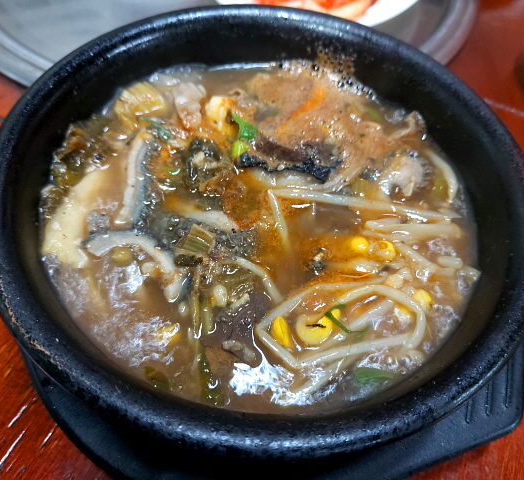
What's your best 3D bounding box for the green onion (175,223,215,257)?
[{"bbox_3d":[-0.022,0.000,0.153,0.011,0.006,0.009,21,56,9],"label":"green onion"}]

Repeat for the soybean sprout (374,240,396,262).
[{"bbox_3d":[0.042,0.004,0.159,0.005,0.005,0.007,-30,64,-23],"label":"soybean sprout"}]

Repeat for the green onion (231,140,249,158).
[{"bbox_3d":[-0.009,-0.035,0.179,0.006,0.006,0.006,6,56,-2],"label":"green onion"}]

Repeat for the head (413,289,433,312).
[{"bbox_3d":[0.052,0.020,0.150,0.005,0.005,0.007,-18,60,-17],"label":"head"}]

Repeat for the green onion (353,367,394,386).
[{"bbox_3d":[0.032,0.040,0.134,0.012,0.004,0.005,6,55,-2],"label":"green onion"}]

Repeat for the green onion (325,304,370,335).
[{"bbox_3d":[0.026,0.025,0.143,0.014,0.004,0.006,28,58,13],"label":"green onion"}]

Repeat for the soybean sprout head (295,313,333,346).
[{"bbox_3d":[0.016,0.028,0.141,0.011,0.006,0.009,1,56,-5],"label":"soybean sprout head"}]

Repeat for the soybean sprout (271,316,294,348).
[{"bbox_3d":[0.006,0.028,0.139,0.005,0.005,0.009,-13,58,-14],"label":"soybean sprout"}]

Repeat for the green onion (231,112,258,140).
[{"bbox_3d":[-0.007,-0.046,0.186,0.008,0.006,0.013,-21,60,-19],"label":"green onion"}]

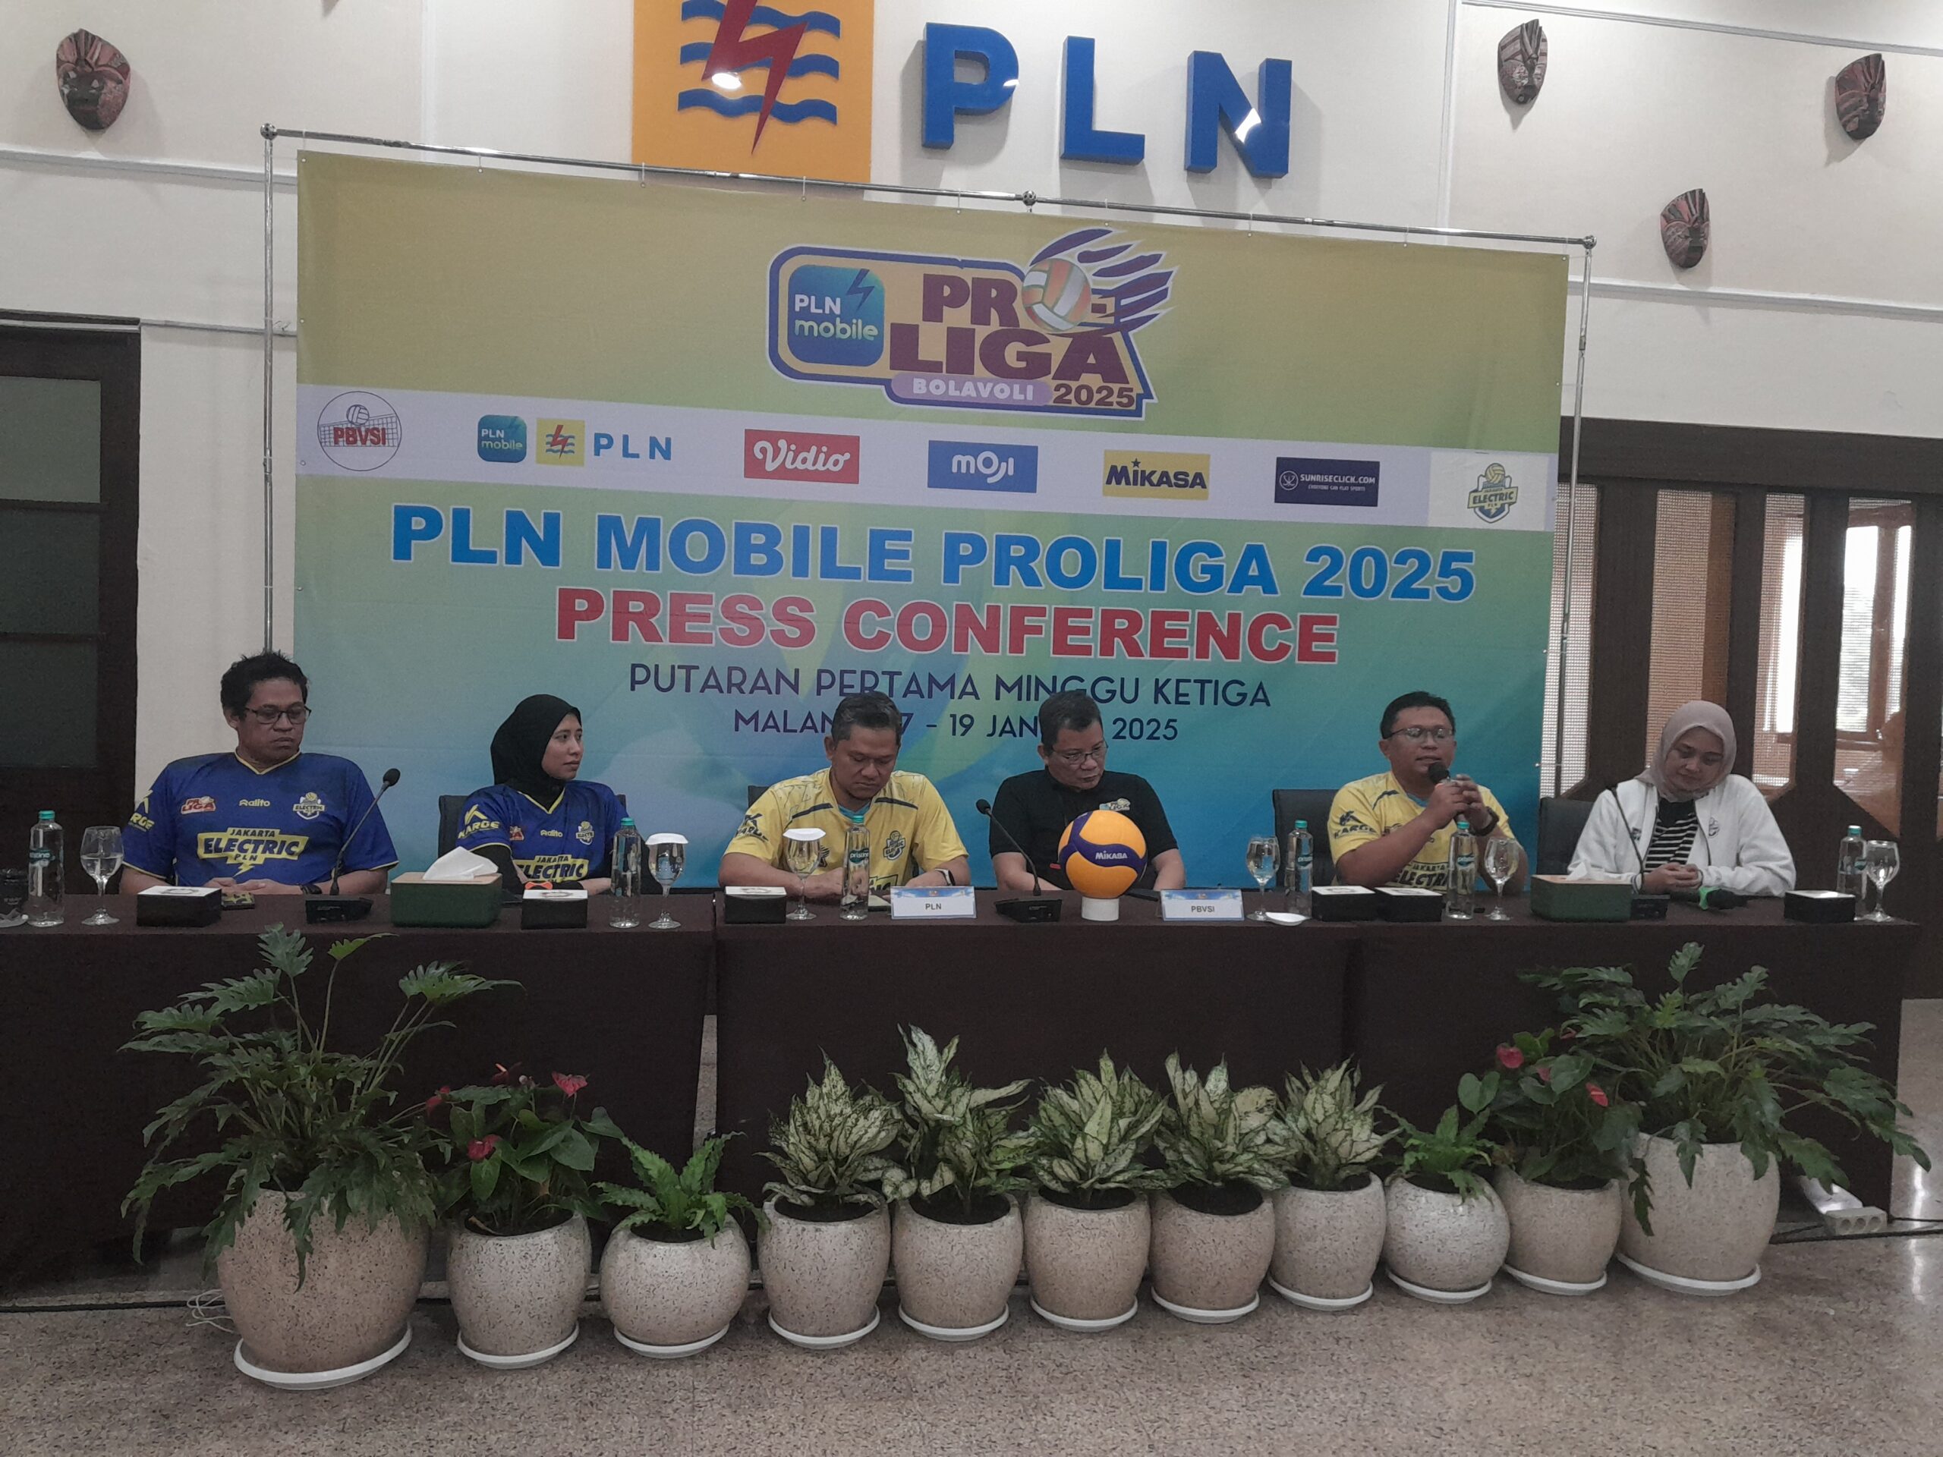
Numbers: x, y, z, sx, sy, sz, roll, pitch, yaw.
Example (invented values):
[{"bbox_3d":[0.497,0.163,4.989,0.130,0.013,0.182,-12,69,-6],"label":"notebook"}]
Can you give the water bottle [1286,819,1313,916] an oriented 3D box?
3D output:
[{"bbox_3d":[0.807,0.342,3.710,0.065,0.230,0.065,1,3,-11],"label":"water bottle"}]

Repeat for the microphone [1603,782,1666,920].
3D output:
[{"bbox_3d":[1.689,0.311,3.930,0.120,0.331,0.252,1,2,-15],"label":"microphone"}]

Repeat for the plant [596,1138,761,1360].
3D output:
[{"bbox_3d":[-0.578,0.993,2.974,0.313,0.403,0.313,1,2,-11],"label":"plant"}]

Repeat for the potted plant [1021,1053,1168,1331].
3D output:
[{"bbox_3d":[0.260,0.948,3.169,0.310,0.535,0.300,1,2,-10],"label":"potted plant"}]

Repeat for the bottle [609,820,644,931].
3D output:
[{"bbox_3d":[-0.748,0.311,3.277,0.066,0.232,0.066,1,2,-10],"label":"bottle"}]

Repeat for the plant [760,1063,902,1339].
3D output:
[{"bbox_3d":[-0.278,0.922,3.028,0.291,0.559,0.291,1,2,-11],"label":"plant"}]

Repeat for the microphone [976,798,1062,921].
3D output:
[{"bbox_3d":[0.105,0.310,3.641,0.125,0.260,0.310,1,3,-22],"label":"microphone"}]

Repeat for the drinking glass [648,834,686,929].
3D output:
[{"bbox_3d":[-0.664,0.331,3.298,0.087,0.197,0.087,1,2,-11],"label":"drinking glass"}]

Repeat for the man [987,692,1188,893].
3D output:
[{"bbox_3d":[0.324,0.539,4.068,0.550,1.284,0.700,1,2,-13],"label":"man"}]

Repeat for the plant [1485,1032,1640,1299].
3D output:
[{"bbox_3d":[1.335,0.961,3.412,0.345,0.558,0.350,1,3,-11],"label":"plant"}]

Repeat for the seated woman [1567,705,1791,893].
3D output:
[{"bbox_3d":[2.059,0.572,4.338,0.580,1.298,0.780,2,2,3],"label":"seated woman"}]

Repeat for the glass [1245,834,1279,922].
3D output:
[{"bbox_3d":[0.706,0.359,3.662,0.081,0.194,0.081,1,2,-10],"label":"glass"}]

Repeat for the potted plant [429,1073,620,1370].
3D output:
[{"bbox_3d":[-0.864,0.927,2.943,0.360,0.542,0.350,1,3,-11],"label":"potted plant"}]

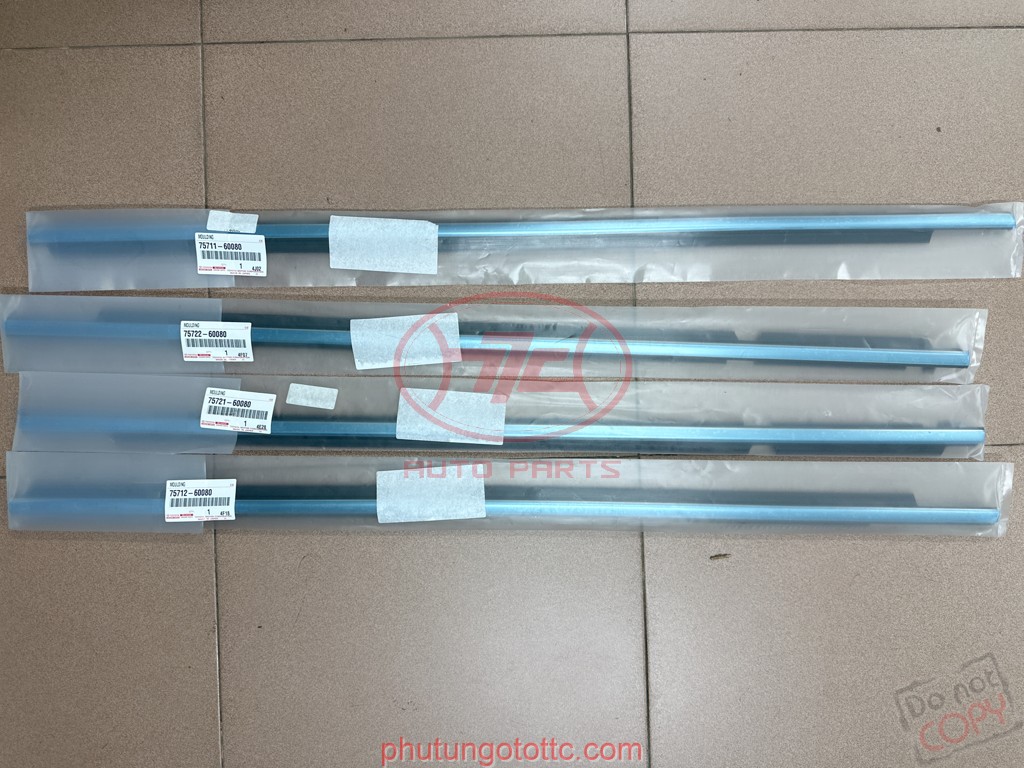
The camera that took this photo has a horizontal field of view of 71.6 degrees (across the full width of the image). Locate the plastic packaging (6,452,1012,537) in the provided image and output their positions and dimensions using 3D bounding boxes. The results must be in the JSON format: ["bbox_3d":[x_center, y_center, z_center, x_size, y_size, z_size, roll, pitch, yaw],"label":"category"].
[{"bbox_3d":[0.003,0.105,0.661,0.943,0.020,0.071,1,90,-1],"label":"plastic packaging"}]

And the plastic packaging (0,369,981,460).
[{"bbox_3d":[-0.004,0.031,0.662,0.915,0.020,0.073,1,90,-1],"label":"plastic packaging"}]

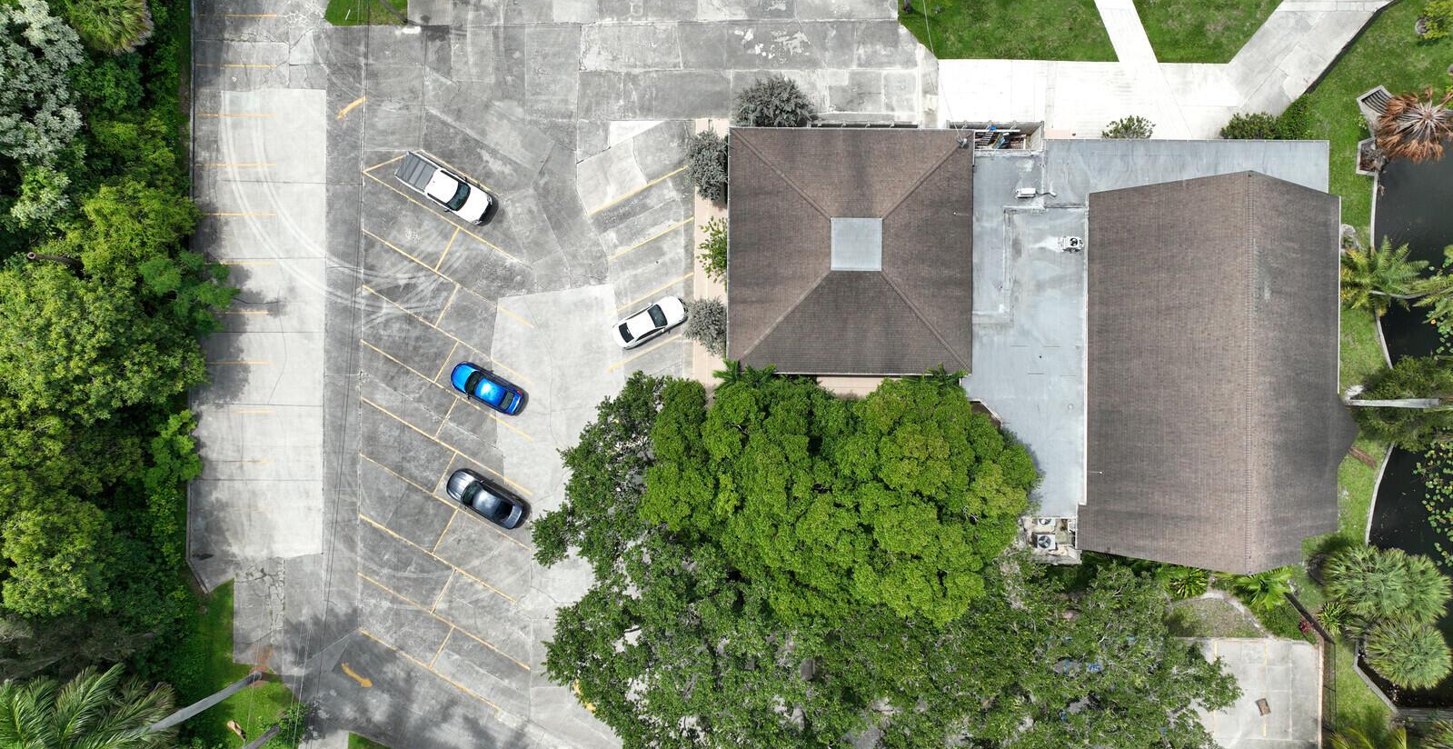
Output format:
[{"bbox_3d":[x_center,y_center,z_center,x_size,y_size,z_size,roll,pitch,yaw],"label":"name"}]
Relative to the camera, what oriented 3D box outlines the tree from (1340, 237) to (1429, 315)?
[{"bbox_3d":[37.497,-5.565,58.600,5.100,4.500,4.600,0,90,0],"label":"tree"}]

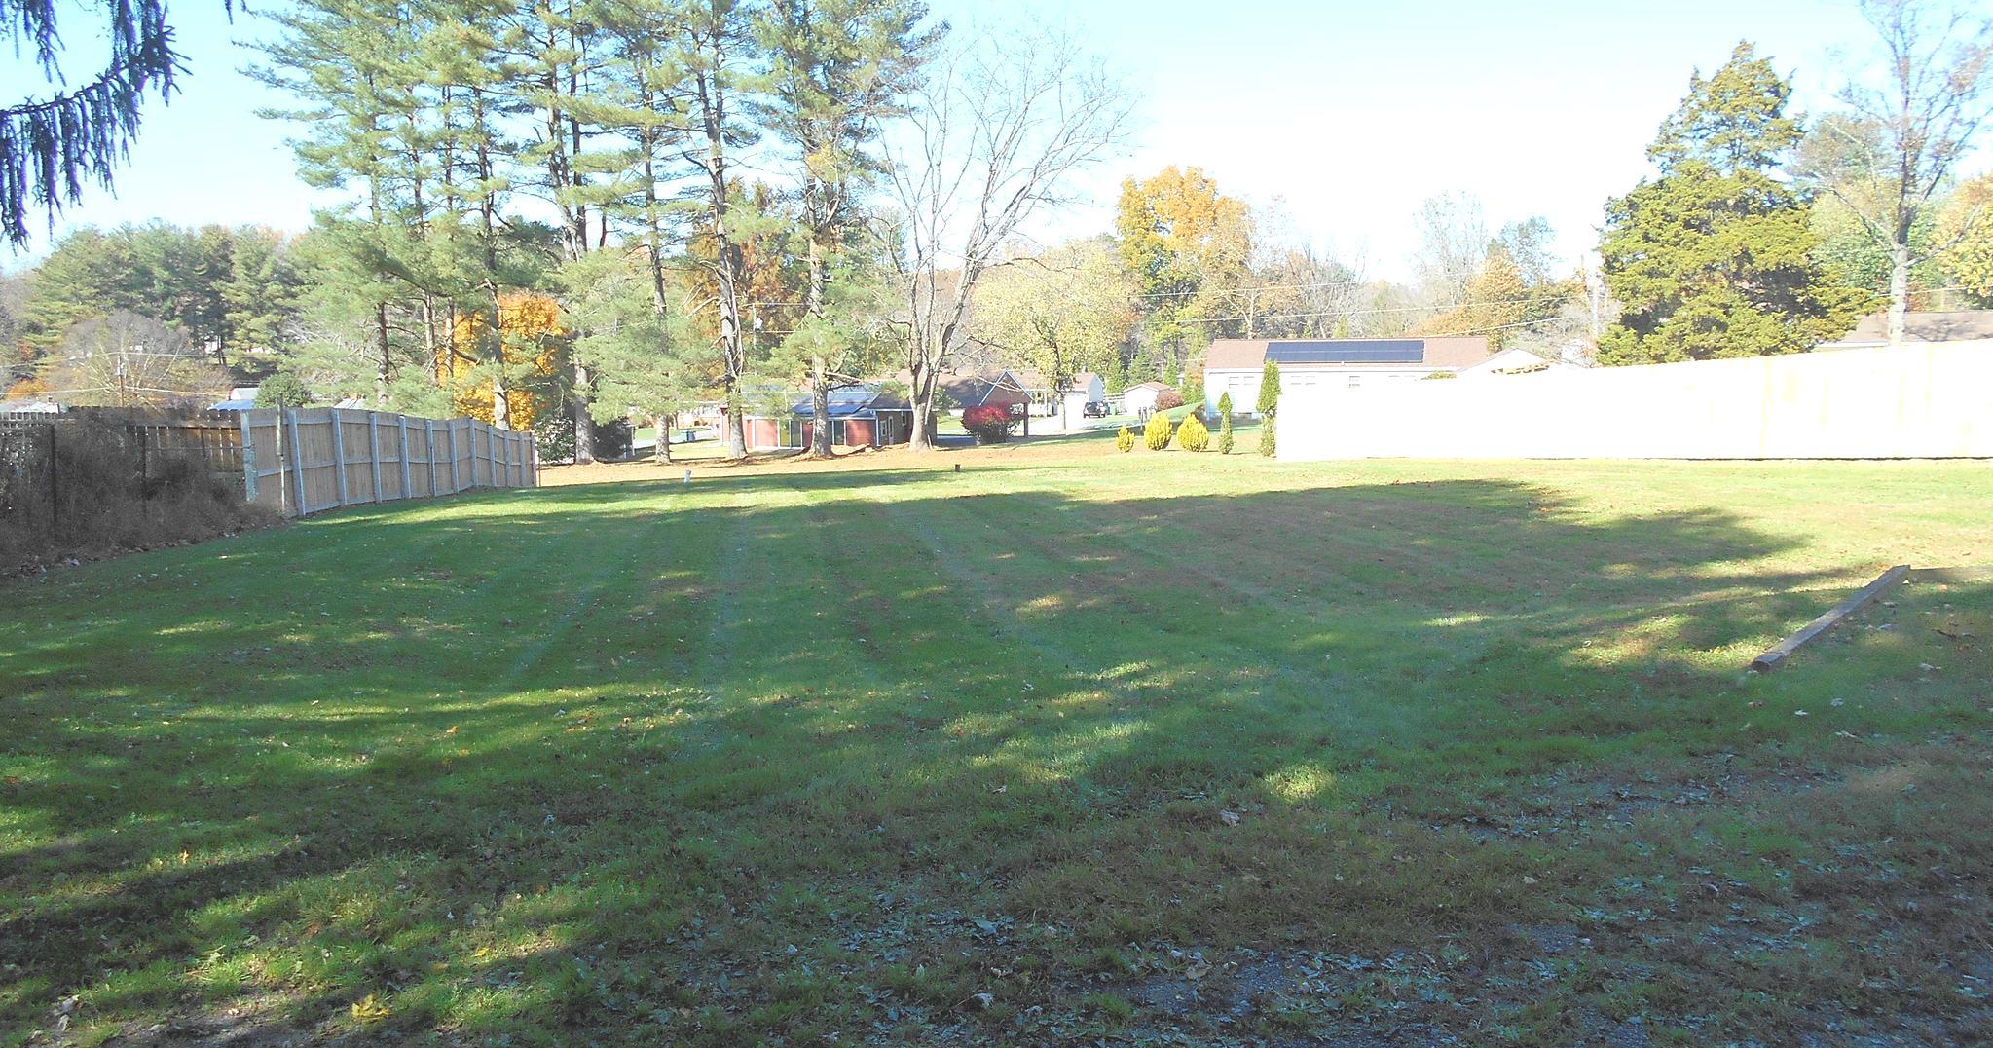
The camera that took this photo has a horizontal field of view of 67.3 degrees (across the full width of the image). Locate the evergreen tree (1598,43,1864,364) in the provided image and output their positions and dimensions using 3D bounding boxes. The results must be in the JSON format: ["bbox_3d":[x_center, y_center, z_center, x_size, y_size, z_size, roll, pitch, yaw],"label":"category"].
[{"bbox_3d":[25.456,-10.211,52.460,9.000,13.000,8.800,0,4,0],"label":"evergreen tree"}]

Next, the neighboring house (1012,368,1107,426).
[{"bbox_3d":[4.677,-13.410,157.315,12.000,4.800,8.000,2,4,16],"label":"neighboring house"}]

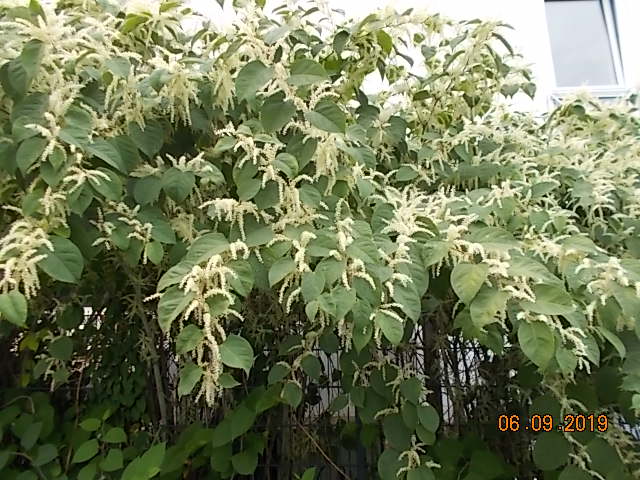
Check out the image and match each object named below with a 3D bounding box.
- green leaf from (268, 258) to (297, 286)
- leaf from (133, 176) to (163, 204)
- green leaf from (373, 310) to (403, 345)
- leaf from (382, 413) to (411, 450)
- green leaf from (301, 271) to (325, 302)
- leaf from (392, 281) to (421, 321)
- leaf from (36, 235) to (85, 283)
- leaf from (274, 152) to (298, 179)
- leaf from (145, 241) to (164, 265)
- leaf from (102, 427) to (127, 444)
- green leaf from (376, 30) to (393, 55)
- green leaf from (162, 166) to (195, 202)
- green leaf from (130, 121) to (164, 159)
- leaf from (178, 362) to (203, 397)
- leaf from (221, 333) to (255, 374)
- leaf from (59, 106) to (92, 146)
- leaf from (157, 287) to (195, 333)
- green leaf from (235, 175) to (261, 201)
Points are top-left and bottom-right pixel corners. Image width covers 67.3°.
[{"bbox_3d":[-0.156,0.135,2.000,0.092,0.159,0.030,33,-28,22],"label":"green leaf"},{"bbox_3d":[-0.707,-0.204,2.000,0.129,0.132,0.029,-5,-15,-23],"label":"leaf"},{"bbox_3d":[0.249,0.319,1.750,0.092,0.139,0.031,-25,-33,-7],"label":"green leaf"},{"bbox_3d":[0.342,0.857,2.150,0.119,0.160,0.030,0,-30,9],"label":"leaf"},{"bbox_3d":[-0.031,0.194,2.000,0.096,0.149,0.030,4,-32,2],"label":"green leaf"},{"bbox_3d":[0.288,0.201,1.600,0.083,0.143,0.030,-24,-22,2],"label":"leaf"},{"bbox_3d":[-0.810,0.061,1.500,0.126,0.180,0.040,-35,-6,-40],"label":"leaf"},{"bbox_3d":[-0.146,-0.326,2.100,0.099,0.132,0.030,-32,-13,-20],"label":"leaf"},{"bbox_3d":[-0.637,0.048,1.850,0.070,0.098,0.021,-12,-19,-25],"label":"leaf"},{"bbox_3d":[-0.791,0.752,1.850,0.092,0.080,0.030,0,-50,-29],"label":"leaf"},{"bbox_3d":[0.335,-1.027,2.500,0.074,0.151,0.033,-21,-10,5],"label":"green leaf"},{"bbox_3d":[-0.570,-0.225,1.950,0.138,0.150,0.033,0,-16,-18],"label":"green leaf"},{"bbox_3d":[-0.650,-0.376,1.800,0.131,0.148,0.030,-6,3,-21],"label":"green leaf"},{"bbox_3d":[-0.498,0.537,1.850,0.083,0.136,0.030,27,-33,8],"label":"leaf"},{"bbox_3d":[-0.278,0.386,1.620,0.107,0.141,0.031,-33,-24,-29],"label":"leaf"},{"bbox_3d":[-0.865,-0.401,1.700,0.120,0.146,0.030,6,-6,-29],"label":"leaf"},{"bbox_3d":[-0.541,0.260,1.800,0.109,0.198,0.030,25,-36,6],"label":"leaf"},{"bbox_3d":[-0.264,-0.191,1.750,0.091,0.102,0.030,9,-10,-8],"label":"green leaf"}]

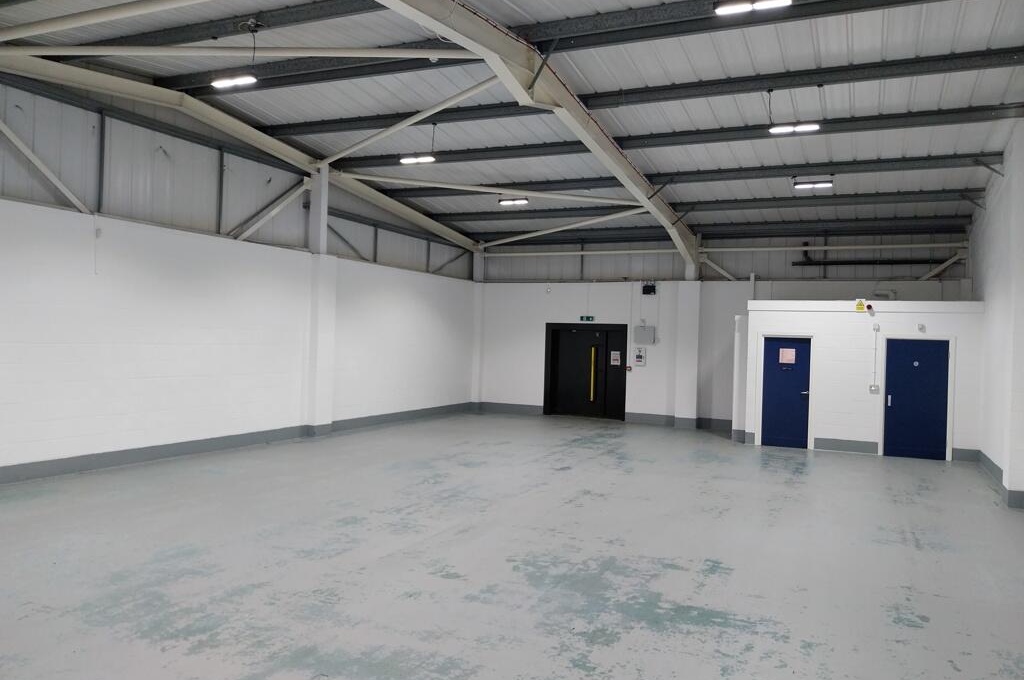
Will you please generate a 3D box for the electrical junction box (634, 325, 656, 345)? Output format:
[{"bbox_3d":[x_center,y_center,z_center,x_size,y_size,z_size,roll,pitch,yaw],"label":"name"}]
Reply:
[{"bbox_3d":[2.976,-0.115,17.214,0.460,0.430,0.150,2,0,25],"label":"electrical junction box"}]

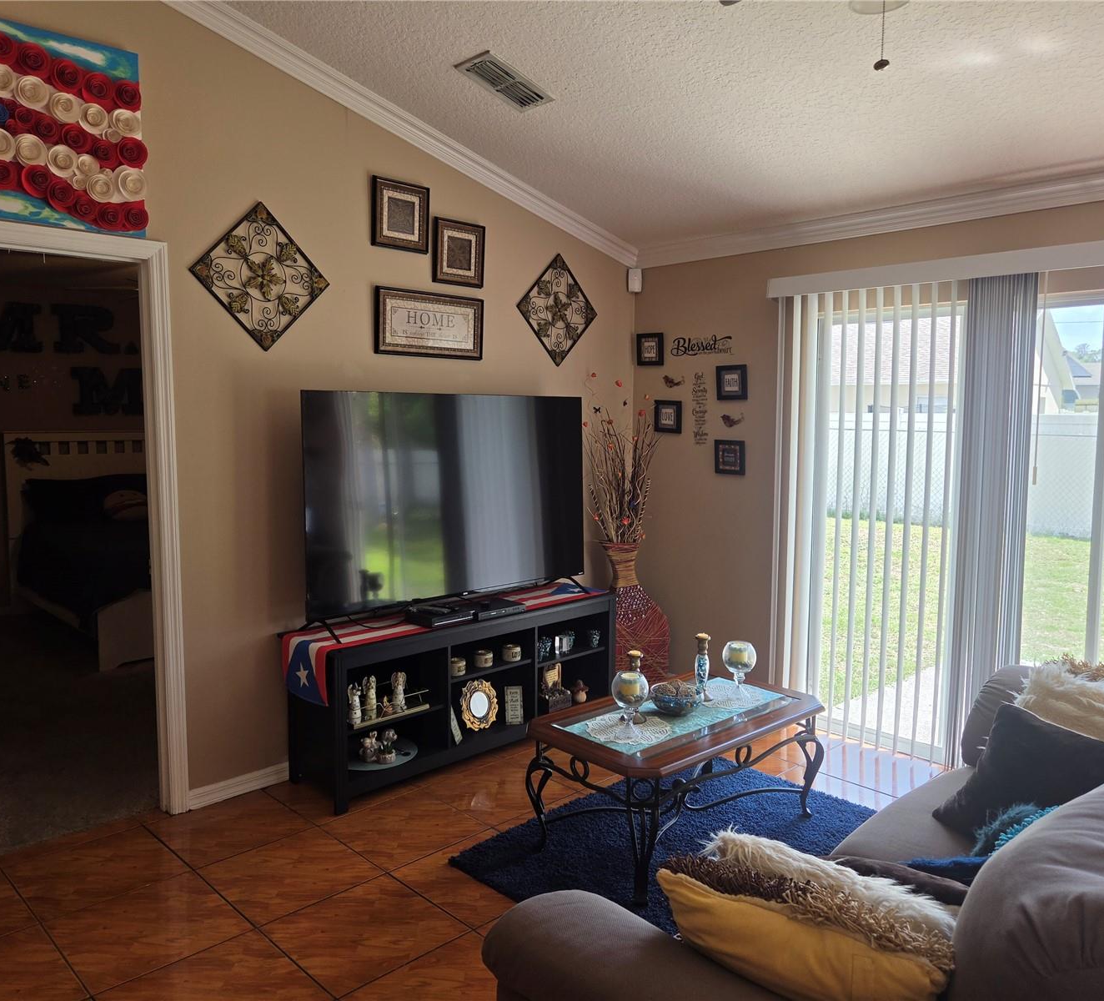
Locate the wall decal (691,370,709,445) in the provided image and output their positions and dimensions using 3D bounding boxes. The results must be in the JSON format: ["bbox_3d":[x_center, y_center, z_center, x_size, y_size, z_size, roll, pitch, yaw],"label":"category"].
[{"bbox_3d":[0.786,-0.487,4.716,0.004,0.390,0.112,-5,8,-44],"label":"wall decal"}]

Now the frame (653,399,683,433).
[{"bbox_3d":[0.626,-0.457,4.847,0.022,0.177,0.183,-5,8,-44],"label":"frame"}]

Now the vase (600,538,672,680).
[{"bbox_3d":[0.388,0.649,4.730,0.466,0.825,0.466,0,6,0],"label":"vase"}]

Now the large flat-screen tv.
[{"bbox_3d":[-0.425,-0.021,4.004,1.550,0.907,0.075,-5,8,-44],"label":"large flat-screen tv"}]

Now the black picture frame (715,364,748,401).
[{"bbox_3d":[0.917,-0.605,4.558,0.020,0.176,0.178,-5,8,-44],"label":"black picture frame"}]

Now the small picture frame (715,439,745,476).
[{"bbox_3d":[0.918,-0.221,4.593,0.020,0.175,0.176,-5,8,-44],"label":"small picture frame"}]

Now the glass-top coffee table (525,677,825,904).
[{"bbox_3d":[0.454,0.974,3.175,1.045,0.455,0.620,-5,8,-42],"label":"glass-top coffee table"}]

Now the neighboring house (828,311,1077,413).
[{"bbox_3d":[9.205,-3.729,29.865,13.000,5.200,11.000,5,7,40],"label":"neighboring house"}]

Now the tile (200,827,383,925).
[{"bbox_3d":[-0.871,1.240,2.956,0.455,0.010,0.455,-5,8,-44],"label":"tile"}]

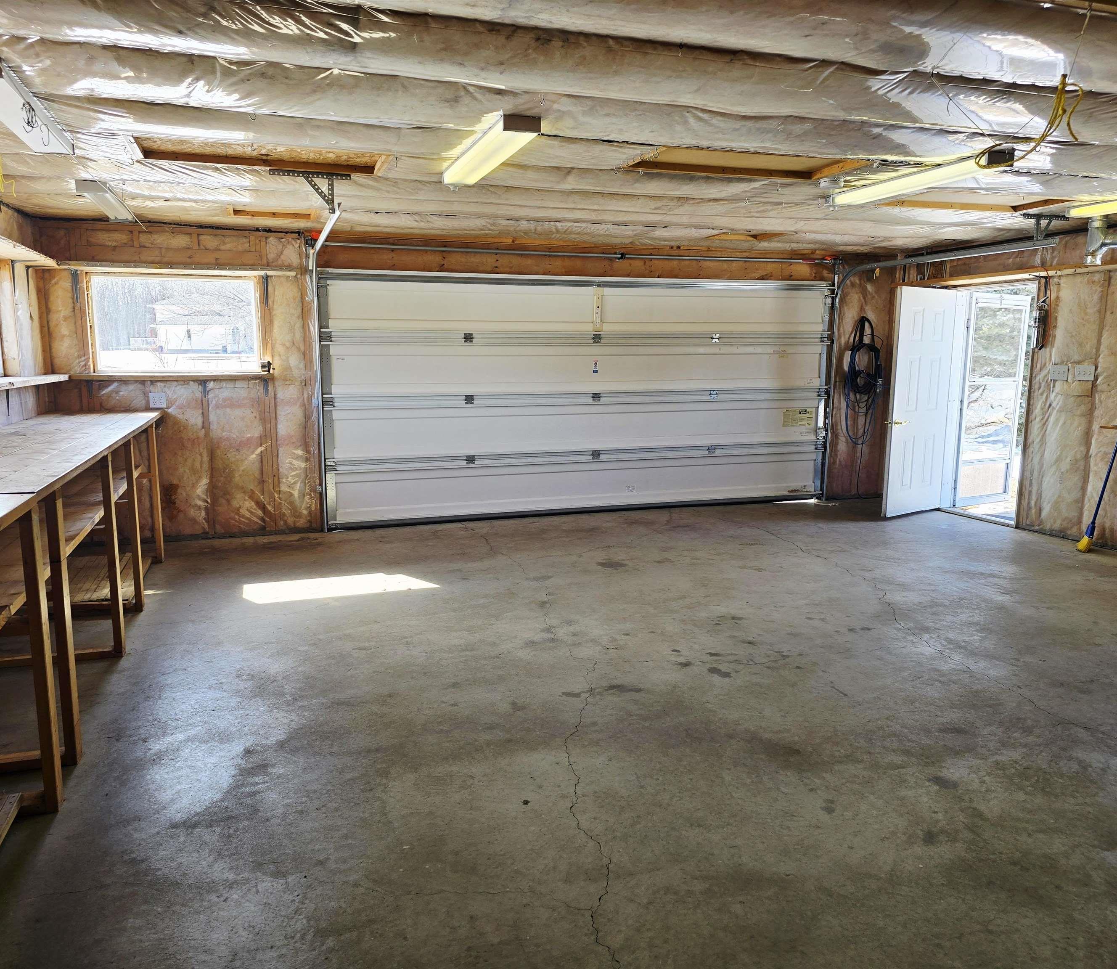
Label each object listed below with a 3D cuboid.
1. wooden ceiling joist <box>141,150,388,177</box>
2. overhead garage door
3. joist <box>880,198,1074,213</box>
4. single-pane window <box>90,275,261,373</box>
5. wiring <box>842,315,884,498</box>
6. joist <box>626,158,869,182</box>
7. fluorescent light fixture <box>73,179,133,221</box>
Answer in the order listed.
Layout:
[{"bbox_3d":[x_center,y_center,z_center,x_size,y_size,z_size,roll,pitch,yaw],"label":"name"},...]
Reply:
[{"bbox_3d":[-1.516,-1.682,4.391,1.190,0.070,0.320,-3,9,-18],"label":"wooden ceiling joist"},{"bbox_3d":[0.395,-0.825,7.897,4.900,2.130,0.100,-3,9,-18],"label":"overhead garage door"},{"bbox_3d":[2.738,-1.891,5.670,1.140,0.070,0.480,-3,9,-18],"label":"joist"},{"bbox_3d":[-3.002,-1.253,6.791,1.224,0.760,0.090,-3,9,-18],"label":"single-pane window"},{"bbox_3d":[3.112,-0.776,8.750,0.450,1.840,0.130,-3,9,-18],"label":"wiring"},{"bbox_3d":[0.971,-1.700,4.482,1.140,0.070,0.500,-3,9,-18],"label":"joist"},{"bbox_3d":[-2.880,-1.797,5.498,0.165,0.067,1.210,-3,10,-19],"label":"fluorescent light fixture"}]

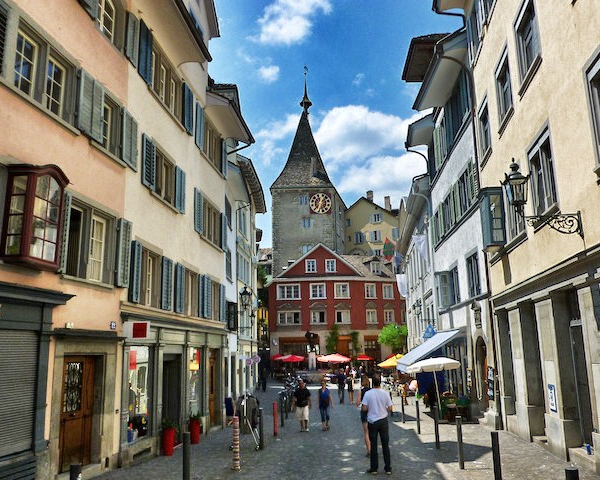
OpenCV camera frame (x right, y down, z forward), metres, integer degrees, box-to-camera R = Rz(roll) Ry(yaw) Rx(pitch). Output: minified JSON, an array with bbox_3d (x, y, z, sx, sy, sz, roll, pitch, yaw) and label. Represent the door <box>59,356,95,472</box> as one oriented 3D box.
[{"bbox_3d":[-4.340,3.313,9.951,0.100,2.094,1.197,-3,-12,8],"label":"door"}]

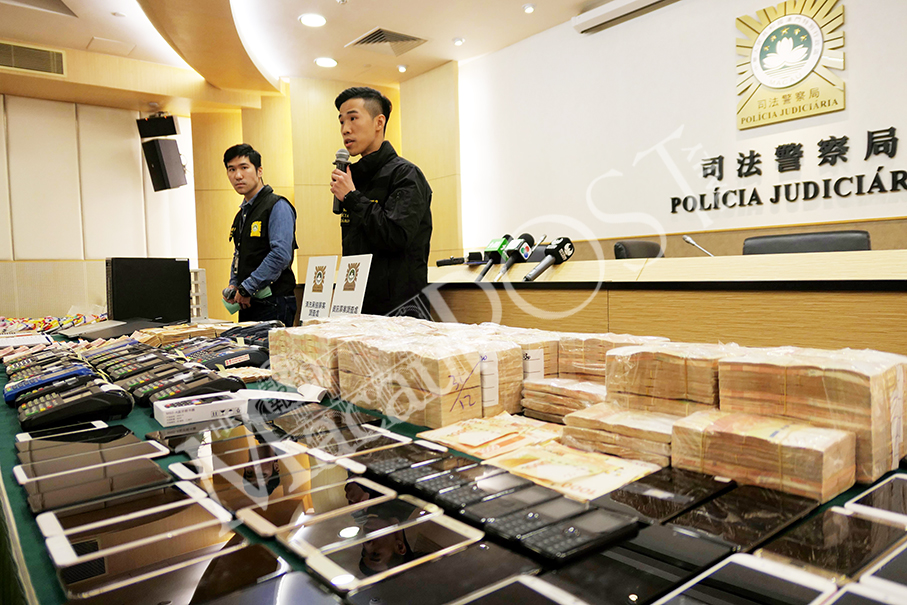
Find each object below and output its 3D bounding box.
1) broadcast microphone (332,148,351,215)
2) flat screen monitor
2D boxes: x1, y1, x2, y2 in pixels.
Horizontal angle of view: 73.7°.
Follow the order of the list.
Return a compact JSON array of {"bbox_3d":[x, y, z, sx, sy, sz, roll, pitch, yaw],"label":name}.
[{"bbox_3d":[-0.413,-0.443,2.220,0.062,0.250,0.062,3,-6,0],"label":"broadcast microphone"},{"bbox_3d":[-1.646,-0.048,3.287,0.095,0.370,0.395,0,3,41],"label":"flat screen monitor"}]

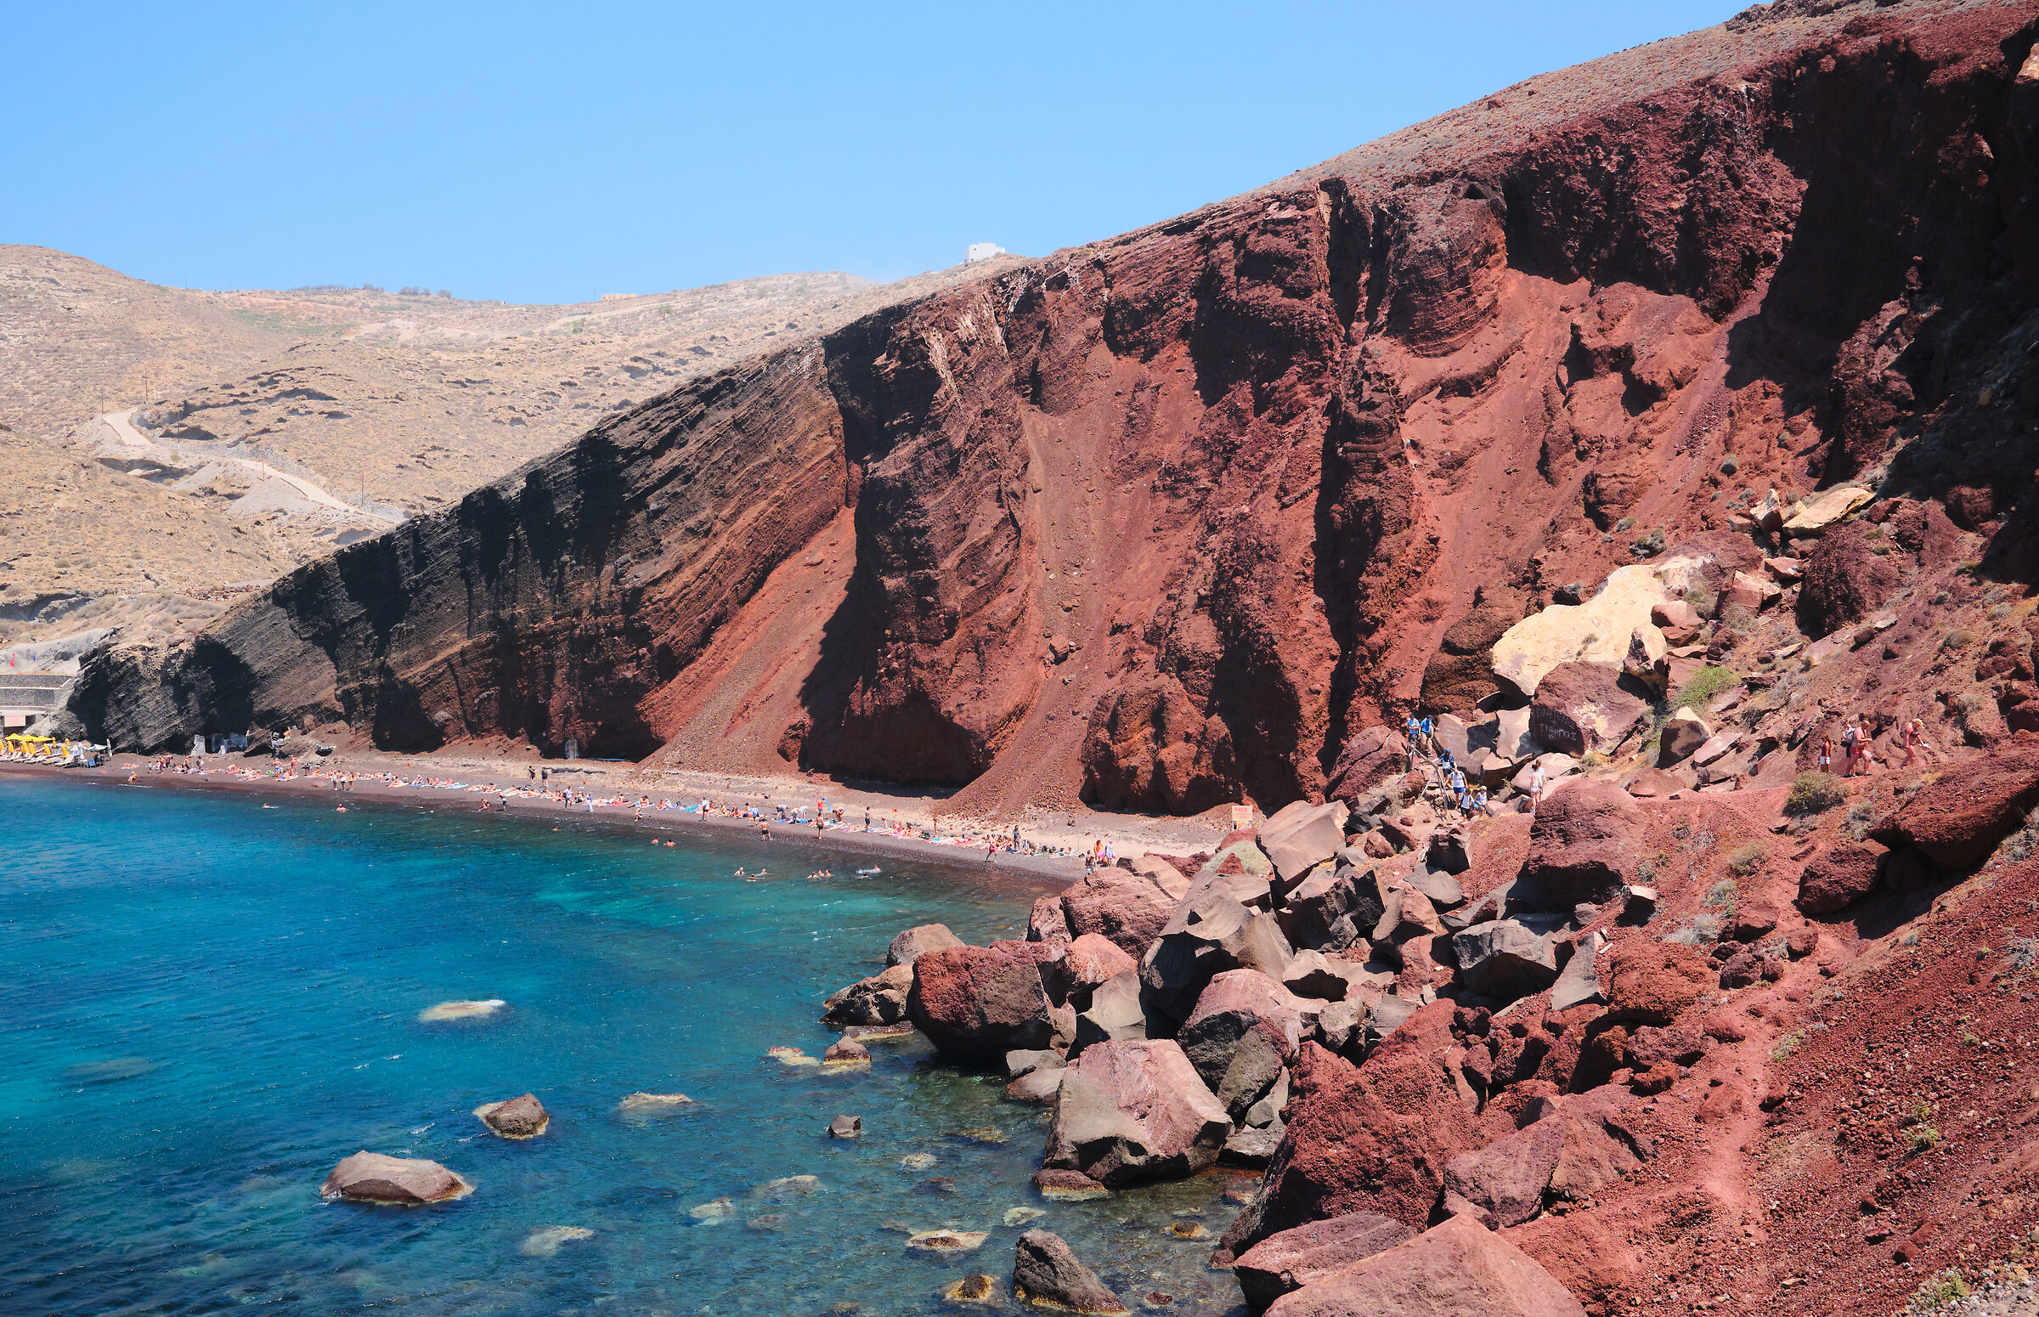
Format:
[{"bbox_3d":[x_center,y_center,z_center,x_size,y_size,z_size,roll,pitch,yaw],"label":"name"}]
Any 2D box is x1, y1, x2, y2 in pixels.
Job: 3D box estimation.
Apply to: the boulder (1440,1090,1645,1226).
[{"bbox_3d":[10.824,10.317,41.000,4.100,2.300,3.200,0,1,15],"label":"boulder"}]

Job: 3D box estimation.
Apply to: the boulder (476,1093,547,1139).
[{"bbox_3d":[-13.485,12.136,52.600,1.950,1.080,1.500,0,0,-14],"label":"boulder"}]

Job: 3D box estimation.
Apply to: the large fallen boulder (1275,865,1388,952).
[{"bbox_3d":[11.686,9.399,74.000,4.100,3.000,3.400,0,1,9],"label":"large fallen boulder"}]

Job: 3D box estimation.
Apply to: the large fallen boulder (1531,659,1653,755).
[{"bbox_3d":[21.871,1.955,76.000,4.500,3.400,4.000,0,-1,16],"label":"large fallen boulder"}]

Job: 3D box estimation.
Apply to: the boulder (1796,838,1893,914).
[{"bbox_3d":[19.760,5.250,47.500,2.200,1.650,2.000,0,-1,23],"label":"boulder"}]

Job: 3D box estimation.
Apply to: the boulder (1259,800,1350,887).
[{"bbox_3d":[11.407,7.413,79.500,3.500,3.200,3.300,0,-1,8],"label":"boulder"}]

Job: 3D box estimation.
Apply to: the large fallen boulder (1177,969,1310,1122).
[{"bbox_3d":[6.436,11.089,57.000,3.800,3.900,3.600,0,1,6],"label":"large fallen boulder"}]

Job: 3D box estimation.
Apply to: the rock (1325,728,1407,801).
[{"bbox_3d":[14.112,4.277,80.000,3.280,3.030,2.900,0,0,10],"label":"rock"}]

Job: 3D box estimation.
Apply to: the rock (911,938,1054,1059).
[{"bbox_3d":[-1.128,10.494,61.000,4.400,3.400,4.000,0,-1,-1],"label":"rock"}]

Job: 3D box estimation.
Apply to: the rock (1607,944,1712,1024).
[{"bbox_3d":[15.469,7.911,48.000,2.460,1.930,2.200,0,0,18],"label":"rock"}]

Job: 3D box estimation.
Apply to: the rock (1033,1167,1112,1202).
[{"bbox_3d":[1.123,11.441,43.000,1.650,0.650,1.200,0,-1,1],"label":"rock"}]

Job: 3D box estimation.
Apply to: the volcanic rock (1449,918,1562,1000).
[{"bbox_3d":[12.501,7.749,51.000,2.850,2.050,2.300,0,0,14],"label":"volcanic rock"}]

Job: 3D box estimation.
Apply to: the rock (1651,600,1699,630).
[{"bbox_3d":[26.463,-1.768,80.000,1.900,1.200,1.500,0,-1,18],"label":"rock"}]

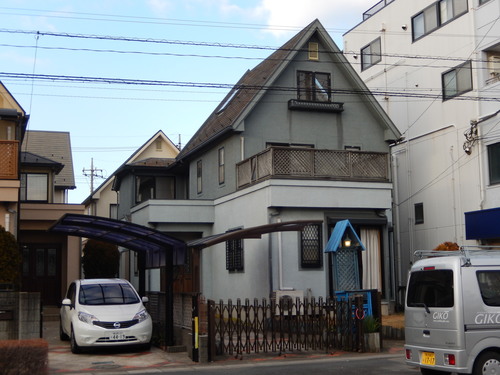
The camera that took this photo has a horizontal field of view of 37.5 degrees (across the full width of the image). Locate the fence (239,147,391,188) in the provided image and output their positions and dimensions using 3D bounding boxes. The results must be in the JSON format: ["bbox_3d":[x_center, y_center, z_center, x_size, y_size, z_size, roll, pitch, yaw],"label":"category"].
[{"bbox_3d":[1.784,-0.438,22.153,3.576,0.877,3.148,1,-7,-18],"label":"fence"}]

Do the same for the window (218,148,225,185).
[{"bbox_3d":[-0.955,-0.730,24.790,0.120,1.206,0.580,1,-7,-18],"label":"window"}]

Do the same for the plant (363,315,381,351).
[{"bbox_3d":[2.538,3.034,15.355,0.330,0.752,0.330,1,-7,-18],"label":"plant"}]

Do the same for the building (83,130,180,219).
[{"bbox_3d":[-5.842,1.879,41.037,6.720,8.690,8.500,1,-7,-18],"label":"building"}]

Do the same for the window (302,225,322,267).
[{"bbox_3d":[1.703,1.604,20.435,0.681,1.295,0.150,1,-7,-18],"label":"window"}]

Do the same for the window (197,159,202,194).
[{"bbox_3d":[-1.887,-0.380,27.595,0.120,1.256,0.580,1,-7,-18],"label":"window"}]

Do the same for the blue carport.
[{"bbox_3d":[-3.418,2.295,18.210,2.700,2.890,5.200,1,-7,-18],"label":"blue carport"}]

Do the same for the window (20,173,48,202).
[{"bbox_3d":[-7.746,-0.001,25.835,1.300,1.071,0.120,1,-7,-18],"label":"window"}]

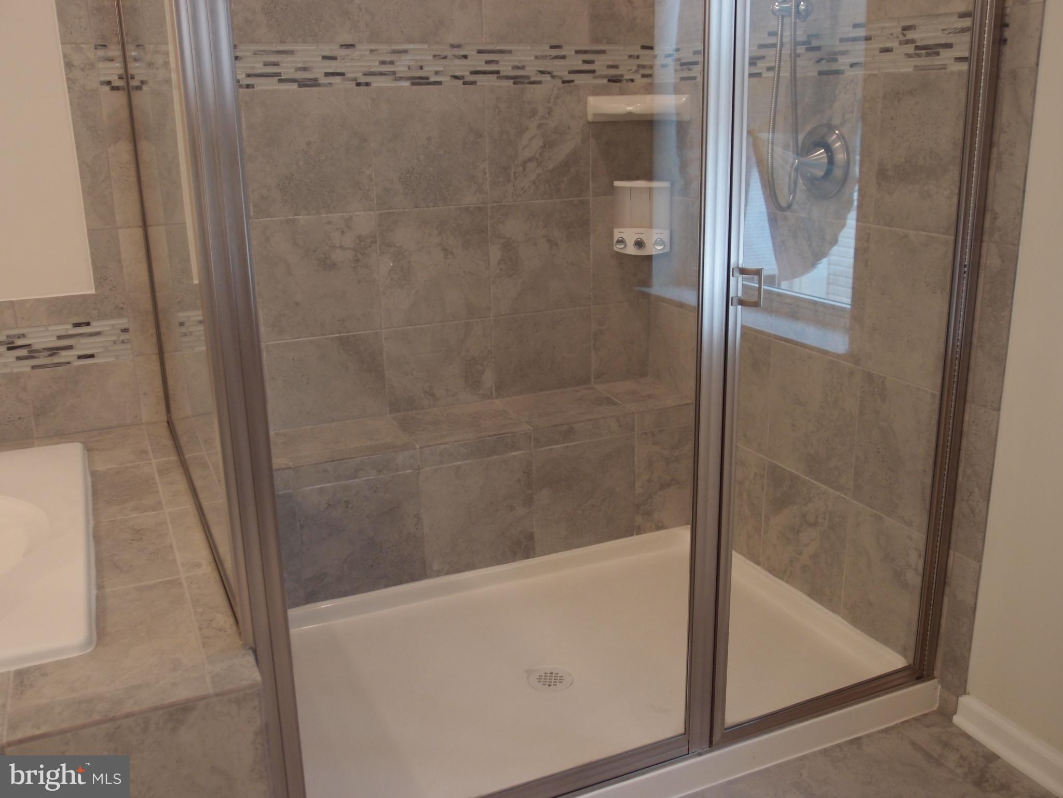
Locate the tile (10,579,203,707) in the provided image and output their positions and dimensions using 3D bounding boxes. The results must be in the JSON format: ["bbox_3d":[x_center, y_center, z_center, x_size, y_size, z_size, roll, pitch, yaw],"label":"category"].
[{"bbox_3d":[-0.630,0.354,1.456,0.237,0.012,0.301,-8,18,-23],"label":"tile"}]

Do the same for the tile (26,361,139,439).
[{"bbox_3d":[-1.097,-0.005,2.418,0.234,0.164,0.012,-8,18,-23],"label":"tile"}]

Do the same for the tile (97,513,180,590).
[{"bbox_3d":[-0.713,0.272,1.748,0.138,0.012,0.311,-8,18,-23],"label":"tile"}]

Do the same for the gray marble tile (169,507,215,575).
[{"bbox_3d":[-0.612,0.257,1.791,0.072,0.012,0.311,-8,18,-23],"label":"gray marble tile"}]

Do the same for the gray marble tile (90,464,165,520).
[{"bbox_3d":[-0.844,0.193,2.030,0.139,0.012,0.322,-8,18,-23],"label":"gray marble tile"}]

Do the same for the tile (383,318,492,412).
[{"bbox_3d":[-0.259,-0.094,2.787,0.317,0.242,0.012,-8,18,-23],"label":"tile"}]

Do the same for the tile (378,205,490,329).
[{"bbox_3d":[-0.262,-0.366,2.709,0.316,0.314,0.012,-8,18,-23],"label":"tile"}]

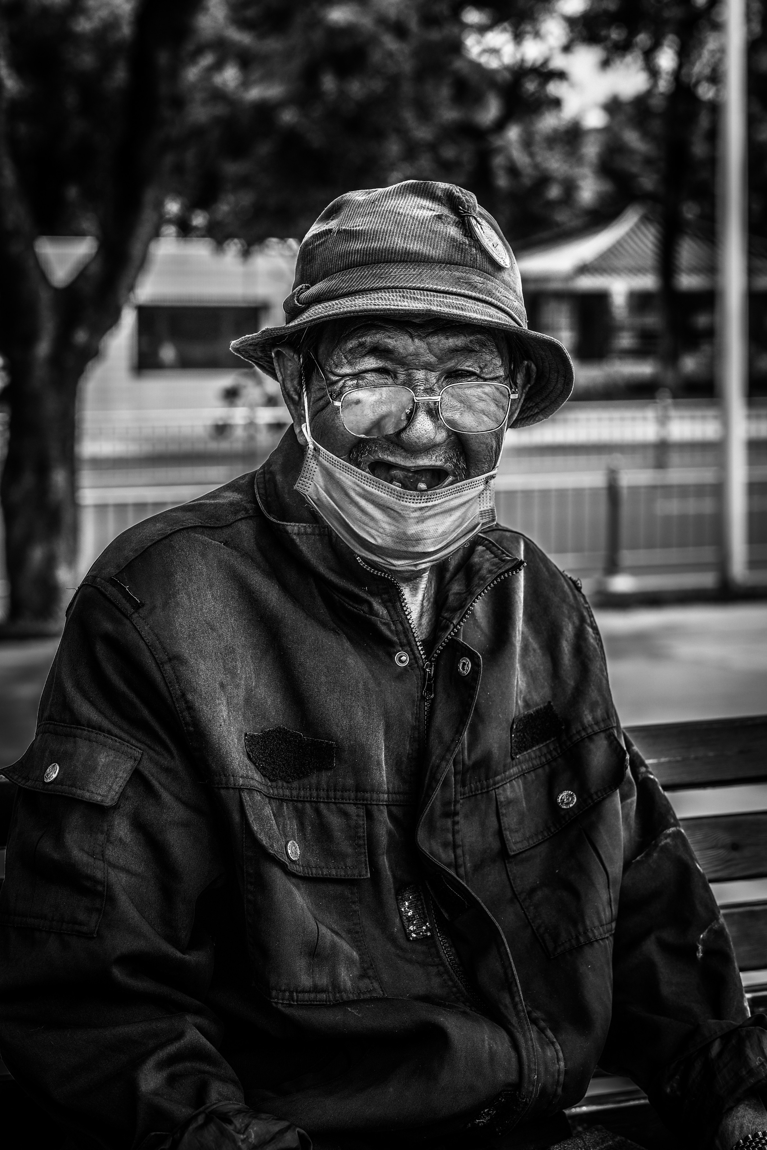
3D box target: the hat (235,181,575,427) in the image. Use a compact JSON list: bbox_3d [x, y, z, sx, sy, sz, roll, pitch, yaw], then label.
[{"bbox_3d":[0.017,-0.217,2.080,0.262,0.148,0.285,3,-15,1],"label":"hat"}]

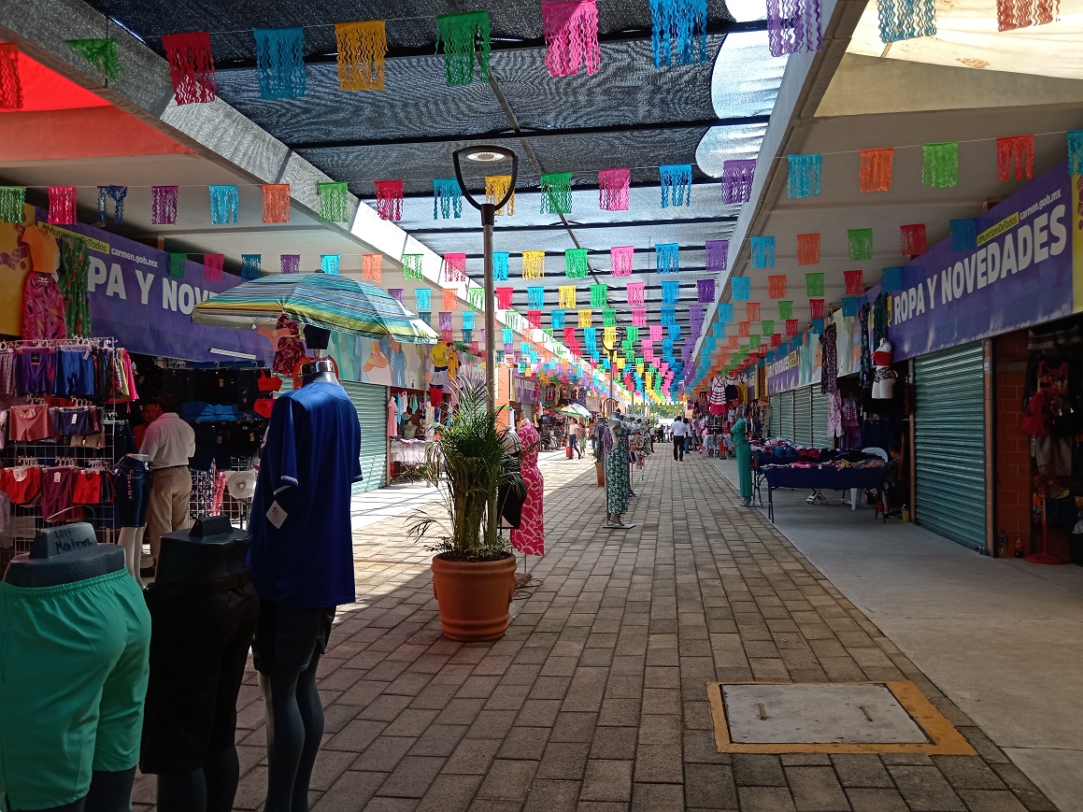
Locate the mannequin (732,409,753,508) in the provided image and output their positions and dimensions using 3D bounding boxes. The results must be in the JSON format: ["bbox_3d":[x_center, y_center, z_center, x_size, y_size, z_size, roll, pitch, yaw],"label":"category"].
[{"bbox_3d":[3.401,0.899,14.264,0.360,1.639,0.400,0,-1,0],"label":"mannequin"}]

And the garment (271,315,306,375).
[{"bbox_3d":[-1.859,-0.450,6.200,0.260,0.450,0.100,0,-1,-11],"label":"garment"}]

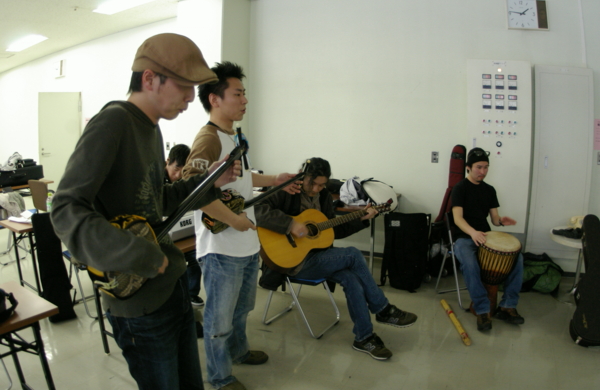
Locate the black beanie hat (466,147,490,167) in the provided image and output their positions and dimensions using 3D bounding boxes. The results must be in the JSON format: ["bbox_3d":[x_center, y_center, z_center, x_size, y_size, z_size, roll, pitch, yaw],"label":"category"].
[{"bbox_3d":[1.388,-0.292,3.240,0.180,0.165,0.215,-3,9,-20],"label":"black beanie hat"}]

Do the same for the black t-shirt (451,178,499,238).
[{"bbox_3d":[1.401,0.117,3.365,0.430,0.520,0.260,-3,9,-17],"label":"black t-shirt"}]

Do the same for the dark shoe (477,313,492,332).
[{"bbox_3d":[1.335,0.879,3.034,0.105,0.110,0.280,1,9,9],"label":"dark shoe"}]

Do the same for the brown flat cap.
[{"bbox_3d":[-0.428,-0.458,1.420,0.275,0.140,0.195,9,9,7],"label":"brown flat cap"}]

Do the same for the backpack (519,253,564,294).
[{"bbox_3d":[2.083,0.697,3.700,0.500,0.330,0.320,3,9,21],"label":"backpack"}]

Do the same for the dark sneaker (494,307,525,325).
[{"bbox_3d":[1.525,0.877,3.044,0.105,0.110,0.280,-7,11,-38],"label":"dark sneaker"}]

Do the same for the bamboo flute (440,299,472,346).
[{"bbox_3d":[1.125,0.907,3.023,0.050,0.050,0.720,0,9,5],"label":"bamboo flute"}]

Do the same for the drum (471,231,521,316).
[{"bbox_3d":[1.414,0.591,3.060,0.340,0.600,0.340,-8,20,-37],"label":"drum"}]

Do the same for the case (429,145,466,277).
[{"bbox_3d":[1.523,0.162,4.080,0.420,1.250,0.160,5,5,33],"label":"case"}]

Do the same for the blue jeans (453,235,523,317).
[{"bbox_3d":[1.443,0.567,3.261,0.450,0.500,0.580,-3,9,-17],"label":"blue jeans"}]

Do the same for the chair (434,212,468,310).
[{"bbox_3d":[1.424,0.518,3.400,0.460,0.760,0.480,-2,8,-16],"label":"chair"}]

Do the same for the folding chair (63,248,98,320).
[{"bbox_3d":[-1.577,0.512,3.361,0.480,0.770,0.450,6,11,37],"label":"folding chair"}]

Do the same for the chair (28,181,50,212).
[{"bbox_3d":[-3.379,0.270,5.043,0.450,0.770,0.480,6,10,34],"label":"chair"}]

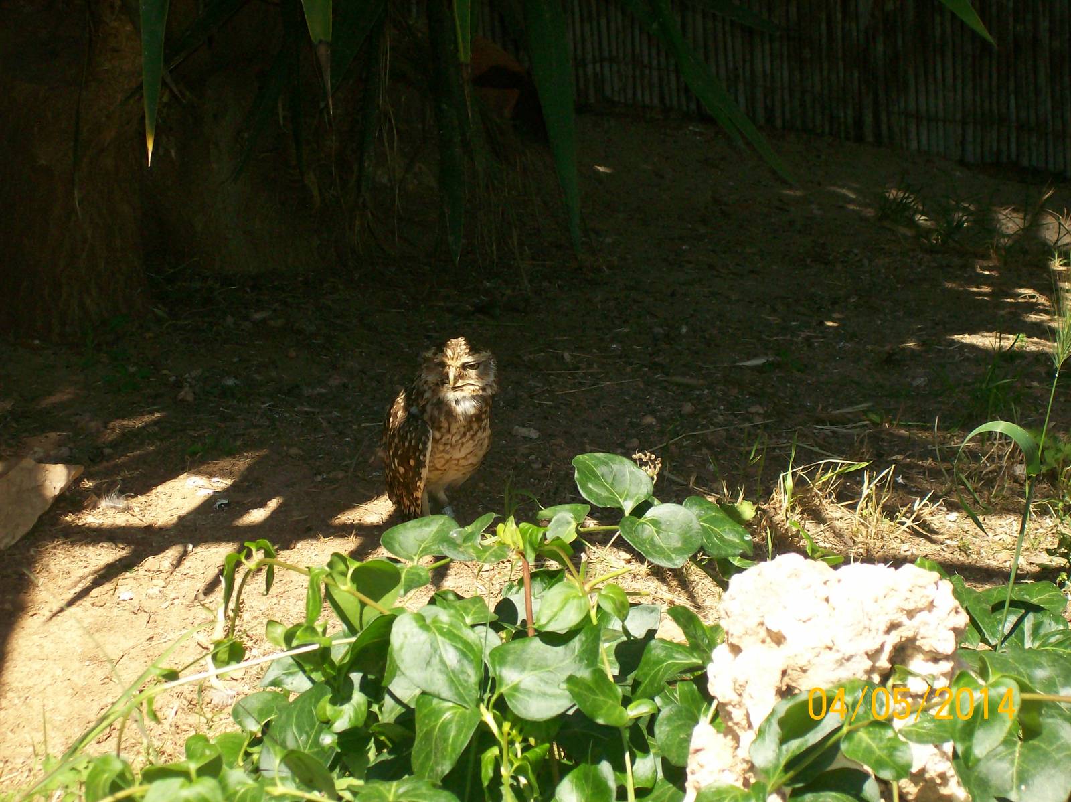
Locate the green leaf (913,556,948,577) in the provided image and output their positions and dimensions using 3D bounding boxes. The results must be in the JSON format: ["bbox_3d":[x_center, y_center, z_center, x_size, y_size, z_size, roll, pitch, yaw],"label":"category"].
[{"bbox_3d":[0.429,0.186,3.640,0.045,0.015,0.050,15,34,1],"label":"green leaf"}]

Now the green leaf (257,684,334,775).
[{"bbox_3d":[-0.234,0.320,3.280,0.075,0.020,0.090,8,51,14],"label":"green leaf"}]

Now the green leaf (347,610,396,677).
[{"bbox_3d":[-0.168,0.248,3.420,0.018,0.075,0.050,30,1,-45],"label":"green leaf"}]

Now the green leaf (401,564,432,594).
[{"bbox_3d":[-0.130,0.189,3.550,0.040,0.013,0.042,11,52,1],"label":"green leaf"}]

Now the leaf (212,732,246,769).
[{"bbox_3d":[-0.275,0.314,3.000,0.030,0.015,0.034,-29,62,-25],"label":"leaf"}]

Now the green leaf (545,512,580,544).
[{"bbox_3d":[0.027,0.136,3.560,0.036,0.013,0.042,33,60,22],"label":"green leaf"}]

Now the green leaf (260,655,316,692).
[{"bbox_3d":[-0.241,0.265,3.250,0.054,0.018,0.044,-30,47,-27],"label":"green leaf"}]

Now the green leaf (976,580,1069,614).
[{"bbox_3d":[0.488,0.197,3.350,0.086,0.022,0.055,3,31,2],"label":"green leaf"}]

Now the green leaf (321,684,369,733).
[{"bbox_3d":[-0.176,0.283,3.080,0.041,0.022,0.046,32,64,10],"label":"green leaf"}]

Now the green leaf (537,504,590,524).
[{"bbox_3d":[0.028,0.112,3.320,0.049,0.016,0.032,5,37,7],"label":"green leaf"}]

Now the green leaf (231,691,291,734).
[{"bbox_3d":[-0.273,0.310,3.330,0.052,0.015,0.058,21,48,29],"label":"green leaf"}]

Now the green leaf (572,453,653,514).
[{"bbox_3d":[0.075,0.081,3.270,0.068,0.020,0.076,-39,71,-25],"label":"green leaf"}]

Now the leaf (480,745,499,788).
[{"bbox_3d":[-0.045,0.352,3.220,0.020,0.043,0.014,4,-25,21],"label":"leaf"}]

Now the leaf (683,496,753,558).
[{"bbox_3d":[0.181,0.124,3.300,0.074,0.020,0.060,34,52,13],"label":"leaf"}]

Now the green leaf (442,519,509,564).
[{"bbox_3d":[-0.059,0.137,3.270,0.064,0.025,0.050,6,49,5],"label":"green leaf"}]

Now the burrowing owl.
[{"bbox_3d":[-0.113,0.035,3.920,0.115,0.215,0.135,-15,25,-35],"label":"burrowing owl"}]

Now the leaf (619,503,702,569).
[{"bbox_3d":[0.122,0.131,3.240,0.074,0.021,0.074,-30,66,-22],"label":"leaf"}]

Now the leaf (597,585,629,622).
[{"bbox_3d":[0.079,0.207,3.420,0.031,0.015,0.042,-32,75,-33],"label":"leaf"}]

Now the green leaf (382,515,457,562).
[{"bbox_3d":[-0.120,0.145,3.530,0.075,0.017,0.075,16,43,18],"label":"green leaf"}]

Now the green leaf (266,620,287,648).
[{"bbox_3d":[-0.247,0.221,3.170,0.020,0.011,0.027,-26,63,-7],"label":"green leaf"}]

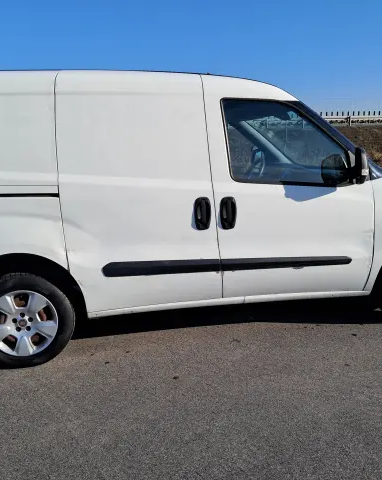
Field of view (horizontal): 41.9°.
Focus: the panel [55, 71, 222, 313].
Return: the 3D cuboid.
[{"bbox_3d":[-0.320,-0.304,3.158,1.005,1.469,0.245,-4,11,-12],"label":"panel"}]

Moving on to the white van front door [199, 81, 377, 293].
[{"bbox_3d":[0.674,-0.344,3.375,1.132,1.479,0.250,-4,11,-12],"label":"white van front door"}]

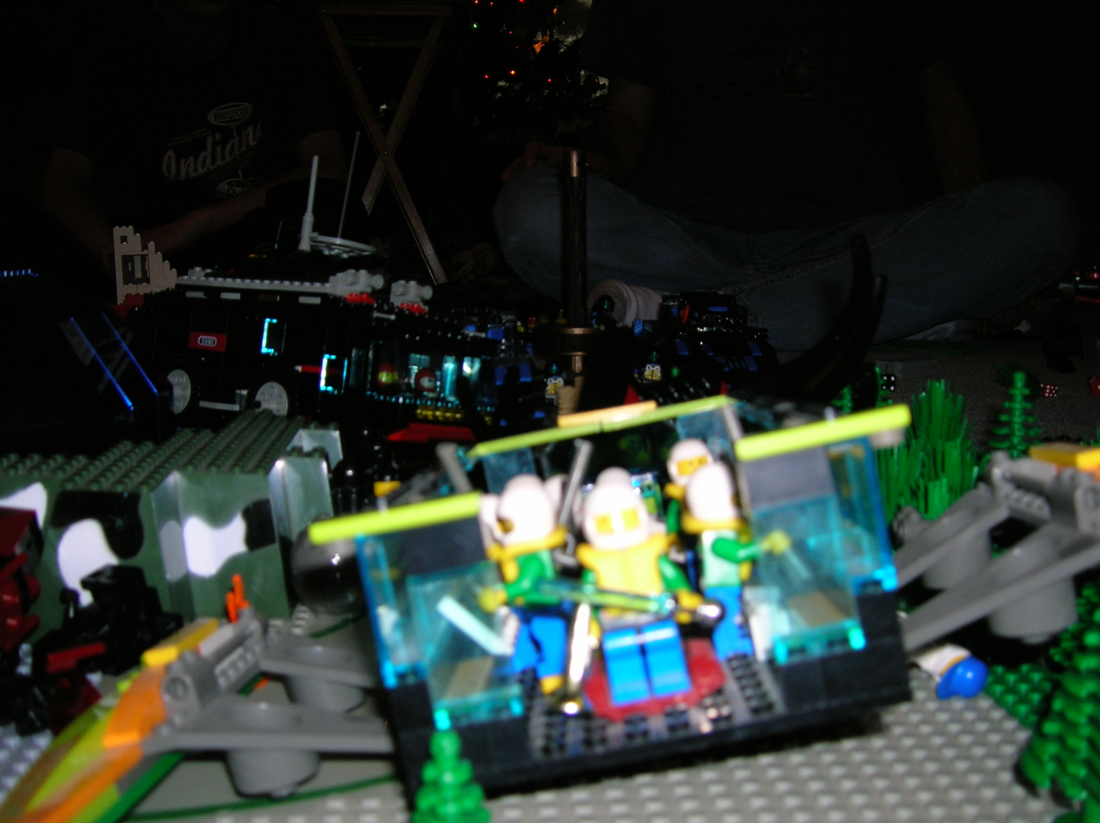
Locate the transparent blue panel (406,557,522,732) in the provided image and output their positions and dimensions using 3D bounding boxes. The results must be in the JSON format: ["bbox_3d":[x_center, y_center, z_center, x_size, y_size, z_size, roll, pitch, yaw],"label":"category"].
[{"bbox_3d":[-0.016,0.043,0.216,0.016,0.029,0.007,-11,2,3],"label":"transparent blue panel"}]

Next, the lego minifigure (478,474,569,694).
[{"bbox_3d":[-0.005,0.038,0.262,0.019,0.044,0.022,-8,2,-13],"label":"lego minifigure"}]

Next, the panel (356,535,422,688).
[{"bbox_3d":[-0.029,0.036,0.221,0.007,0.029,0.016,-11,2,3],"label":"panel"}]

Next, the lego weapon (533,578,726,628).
[{"bbox_3d":[0.015,0.036,0.221,0.036,0.006,0.005,8,0,-1],"label":"lego weapon"}]

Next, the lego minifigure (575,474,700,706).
[{"bbox_3d":[0.018,0.034,0.230,0.024,0.044,0.017,-11,2,3],"label":"lego minifigure"}]

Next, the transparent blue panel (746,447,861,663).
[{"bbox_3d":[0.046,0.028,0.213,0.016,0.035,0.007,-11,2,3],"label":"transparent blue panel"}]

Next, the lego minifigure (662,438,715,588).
[{"bbox_3d":[0.042,0.030,0.323,0.022,0.043,0.016,-11,2,3],"label":"lego minifigure"}]

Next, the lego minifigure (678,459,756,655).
[{"bbox_3d":[0.042,0.033,0.260,0.019,0.043,0.022,-7,2,5],"label":"lego minifigure"}]

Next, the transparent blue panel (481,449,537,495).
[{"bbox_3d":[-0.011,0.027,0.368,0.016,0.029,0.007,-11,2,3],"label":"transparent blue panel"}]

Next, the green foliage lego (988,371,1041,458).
[{"bbox_3d":[0.286,0.007,0.696,0.033,0.064,0.033,-1,7,0],"label":"green foliage lego"}]

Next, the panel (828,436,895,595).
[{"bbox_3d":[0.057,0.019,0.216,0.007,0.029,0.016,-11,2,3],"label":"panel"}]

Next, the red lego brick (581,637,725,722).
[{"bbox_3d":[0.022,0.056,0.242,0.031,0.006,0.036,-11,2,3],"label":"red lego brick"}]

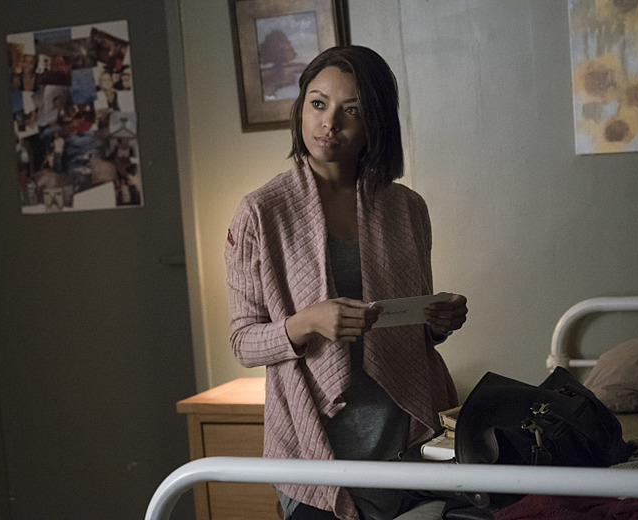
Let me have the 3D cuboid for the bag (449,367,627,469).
[{"bbox_3d":[0.432,0.315,2.920,0.325,0.215,0.220,-4,4,9],"label":"bag"}]

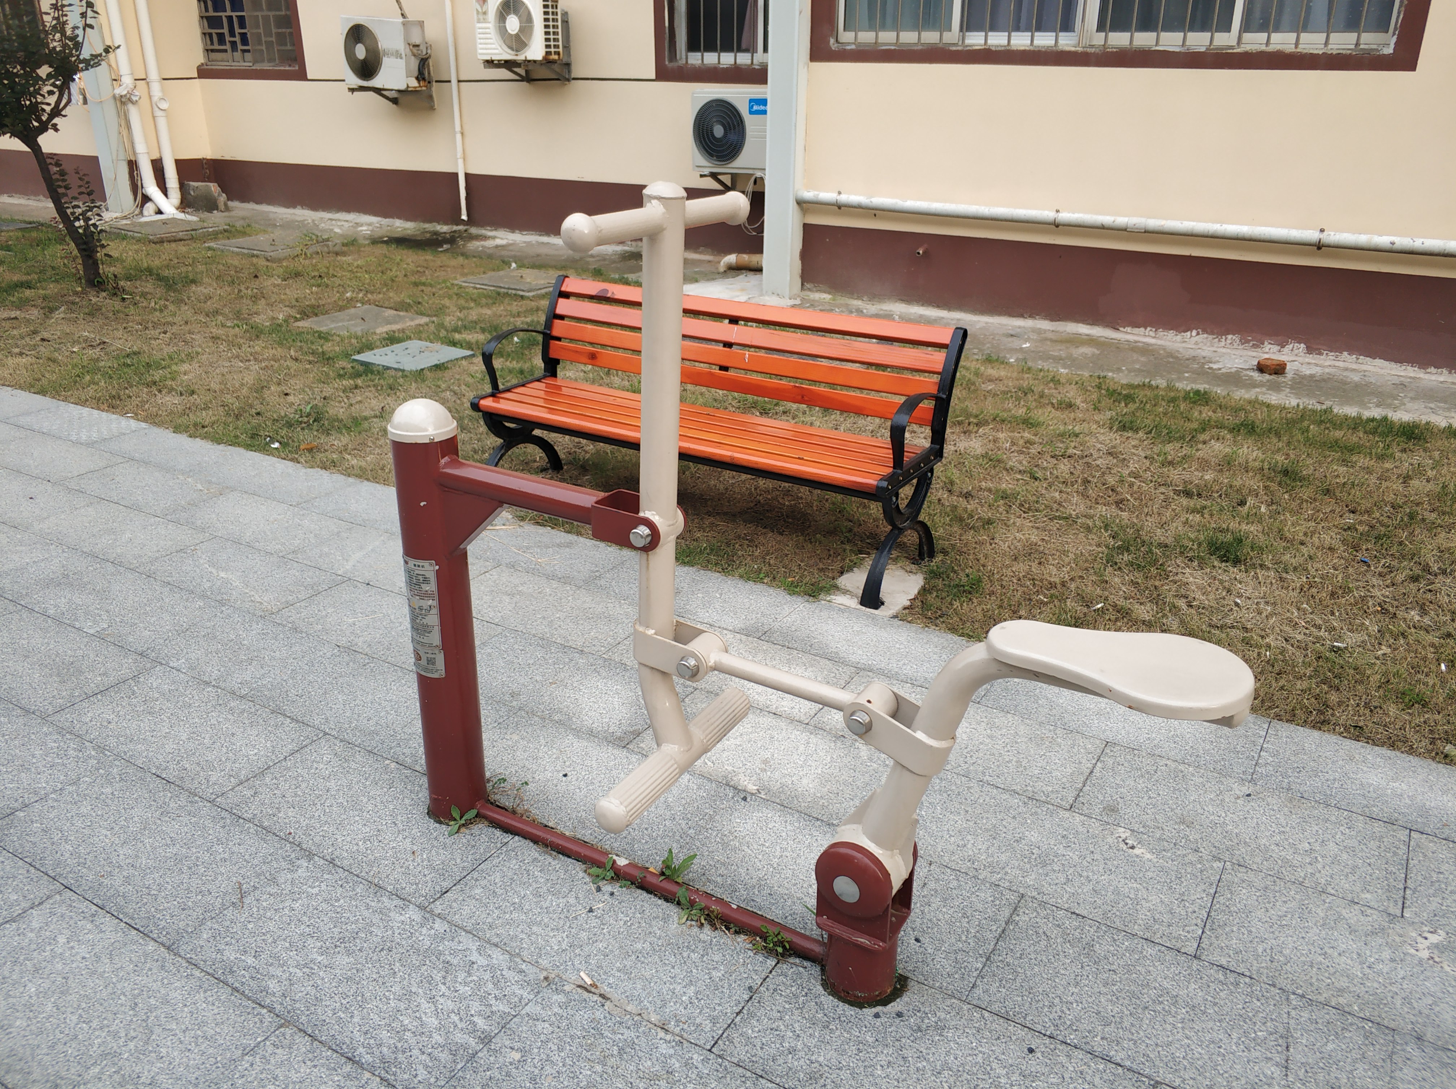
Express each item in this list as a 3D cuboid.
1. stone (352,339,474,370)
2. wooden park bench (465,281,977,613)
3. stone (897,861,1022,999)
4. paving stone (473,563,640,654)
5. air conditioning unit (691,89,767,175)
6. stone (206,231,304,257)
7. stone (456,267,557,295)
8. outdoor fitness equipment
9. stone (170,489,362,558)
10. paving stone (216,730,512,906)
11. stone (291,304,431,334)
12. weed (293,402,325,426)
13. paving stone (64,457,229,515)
[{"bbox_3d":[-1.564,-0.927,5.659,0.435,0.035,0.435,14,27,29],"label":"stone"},{"bbox_3d":[-0.088,-0.378,3.539,1.490,0.700,0.545,14,26,28],"label":"wooden park bench"},{"bbox_3d":[0.209,0.641,2.085,0.600,0.040,0.300,14,26,28],"label":"stone"},{"bbox_3d":[-0.504,0.193,3.132,0.600,0.040,0.300,14,26,28],"label":"paving stone"},{"bbox_3d":[0.154,-3.028,8.351,0.780,0.564,0.300,14,26,28],"label":"air conditioning unit"},{"bbox_3d":[-3.675,-2.382,9.080,0.780,0.060,0.660,14,26,28],"label":"stone"},{"bbox_3d":[-1.347,-1.720,7.519,0.650,0.050,0.650,14,27,29],"label":"stone"},{"bbox_3d":[0.019,0.095,1.731,1.435,1.235,0.425,14,26,28],"label":"outdoor fitness equipment"},{"bbox_3d":[-1.530,-0.059,3.702,0.598,0.035,0.301,14,26,28],"label":"stone"},{"bbox_3d":[-0.715,0.553,2.281,0.600,0.040,0.300,14,26,28],"label":"paving stone"},{"bbox_3d":[-2.042,-1.234,6.387,0.560,0.040,0.560,14,27,29],"label":"stone"},{"bbox_3d":[-1.733,-0.542,4.693,0.130,0.075,0.120,-8,24,-19],"label":"weed"},{"bbox_3d":[-2.043,-0.186,3.983,0.598,0.035,0.301,14,26,28],"label":"paving stone"}]

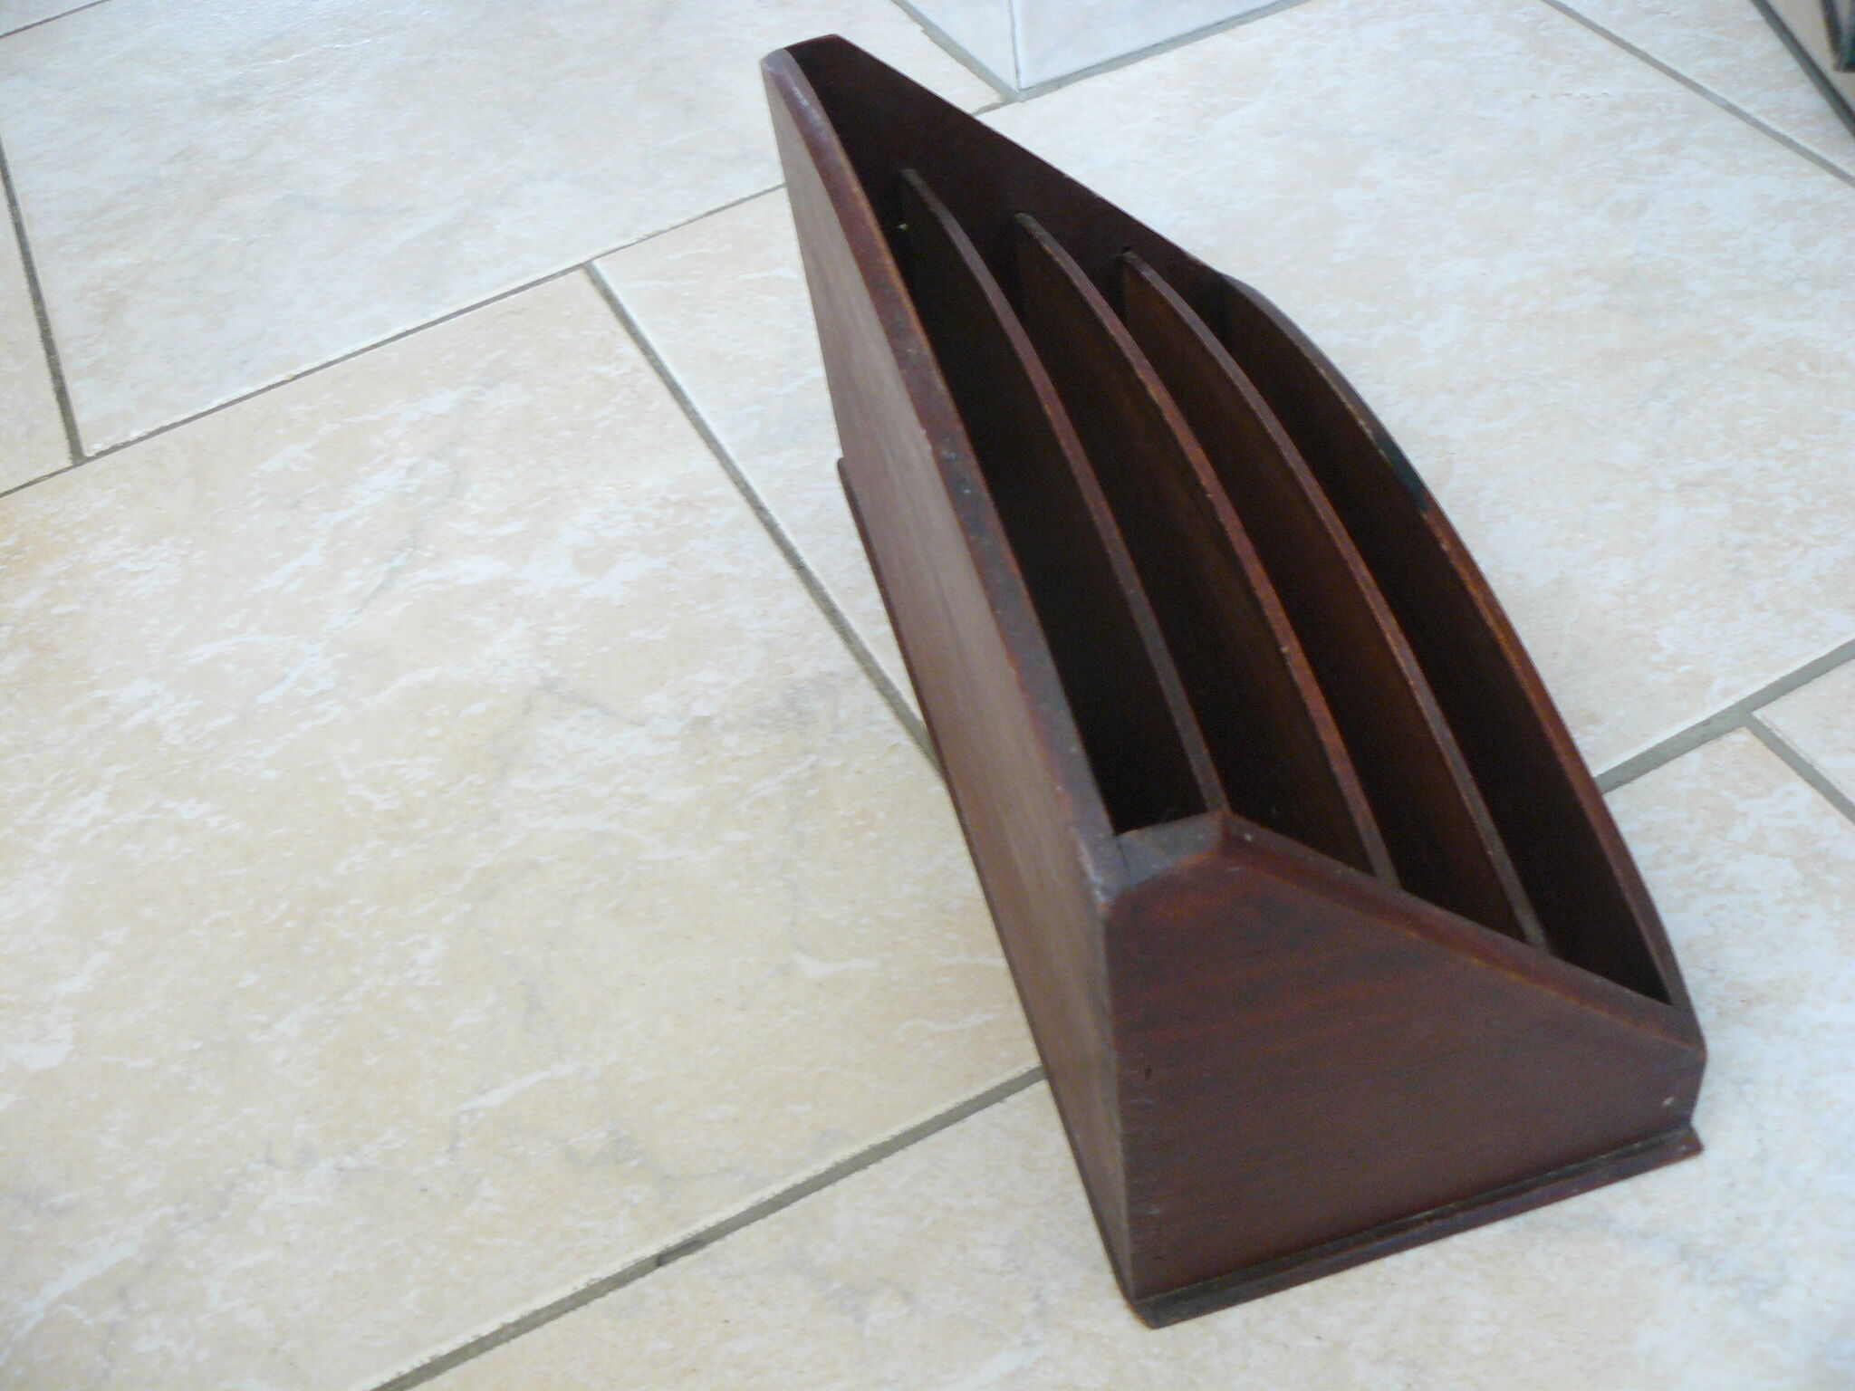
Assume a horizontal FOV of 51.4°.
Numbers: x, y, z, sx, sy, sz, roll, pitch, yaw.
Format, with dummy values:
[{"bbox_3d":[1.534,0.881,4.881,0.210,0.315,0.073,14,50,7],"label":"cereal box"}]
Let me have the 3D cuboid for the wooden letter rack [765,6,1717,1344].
[{"bbox_3d":[0.067,-0.040,0.497,0.139,0.162,0.324,-16,47,-5],"label":"wooden letter rack"}]

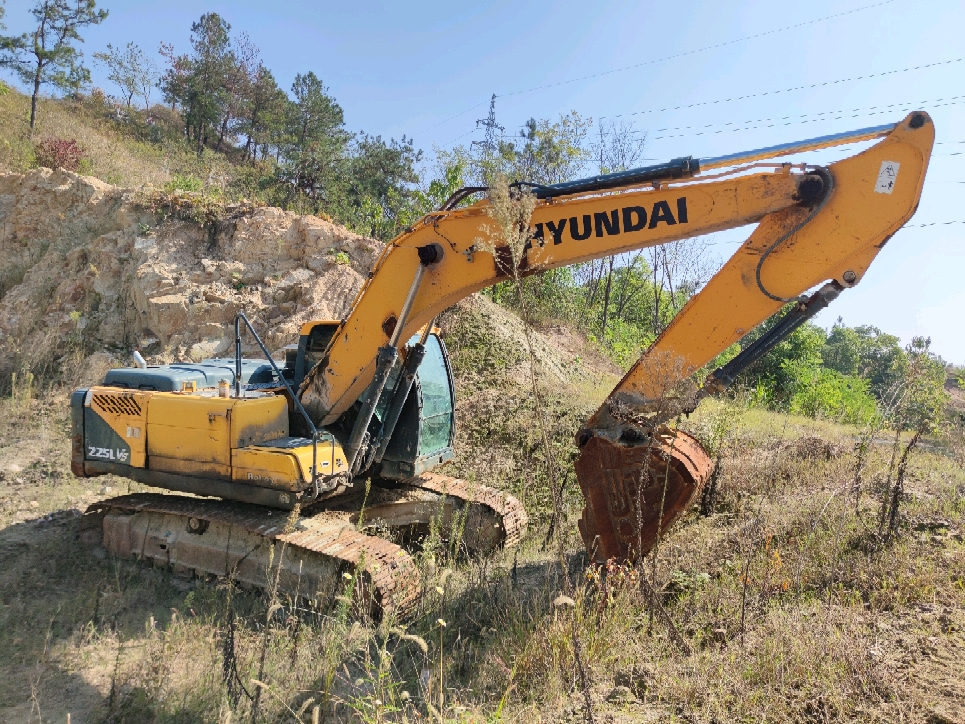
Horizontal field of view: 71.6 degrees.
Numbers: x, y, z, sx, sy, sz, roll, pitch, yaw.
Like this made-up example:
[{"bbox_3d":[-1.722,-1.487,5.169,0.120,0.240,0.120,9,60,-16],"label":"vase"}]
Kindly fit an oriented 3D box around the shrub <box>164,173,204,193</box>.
[{"bbox_3d":[-9.353,-5.634,21.000,1.200,0.700,1.100,2,4,-24],"label":"shrub"}]

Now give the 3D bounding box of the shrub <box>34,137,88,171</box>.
[{"bbox_3d":[-14.540,-7.167,23.000,1.750,1.200,1.600,1,4,-32],"label":"shrub"}]

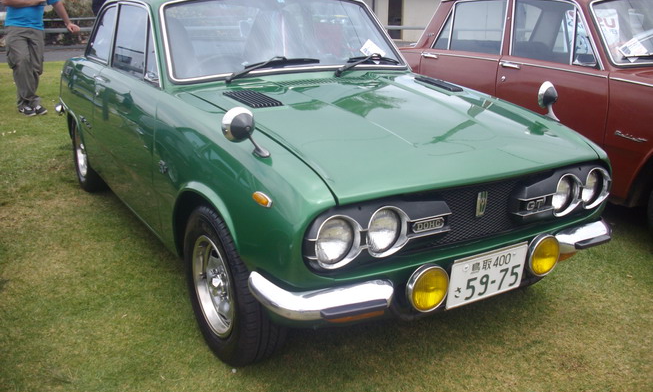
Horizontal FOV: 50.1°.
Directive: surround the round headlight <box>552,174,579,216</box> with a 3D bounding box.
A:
[{"bbox_3d":[0.825,-0.012,2.464,0.157,0.157,0.100,-10,20,-29],"label":"round headlight"}]

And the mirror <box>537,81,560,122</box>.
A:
[{"bbox_3d":[0.913,-0.384,2.809,0.115,0.145,0.160,-9,19,-30],"label":"mirror"}]

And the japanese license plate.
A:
[{"bbox_3d":[0.528,0.261,2.277,0.330,0.165,0.020,-9,25,-30],"label":"japanese license plate"}]

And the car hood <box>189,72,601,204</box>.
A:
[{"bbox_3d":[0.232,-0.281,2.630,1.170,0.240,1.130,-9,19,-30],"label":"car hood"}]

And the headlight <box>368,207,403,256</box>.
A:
[{"bbox_3d":[0.166,0.099,2.099,0.157,0.157,0.100,-10,20,-29],"label":"headlight"}]

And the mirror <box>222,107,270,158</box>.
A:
[{"bbox_3d":[-0.255,-0.194,2.117,0.115,0.145,0.160,-9,19,-30],"label":"mirror"}]

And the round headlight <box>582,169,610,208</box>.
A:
[{"bbox_3d":[0.992,-0.028,2.537,0.150,0.150,0.080,-9,19,-30],"label":"round headlight"}]

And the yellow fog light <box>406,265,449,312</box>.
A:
[{"bbox_3d":[0.303,0.275,2.183,0.152,0.152,0.085,-10,20,-29],"label":"yellow fog light"}]

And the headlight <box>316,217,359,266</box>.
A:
[{"bbox_3d":[0.028,0.129,1.965,0.150,0.150,0.080,-9,19,-30],"label":"headlight"}]

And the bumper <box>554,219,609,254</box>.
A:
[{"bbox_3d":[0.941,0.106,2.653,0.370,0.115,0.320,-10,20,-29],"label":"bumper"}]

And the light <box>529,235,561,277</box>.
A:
[{"bbox_3d":[0.731,0.203,2.420,0.152,0.152,0.085,-10,20,-29],"label":"light"}]

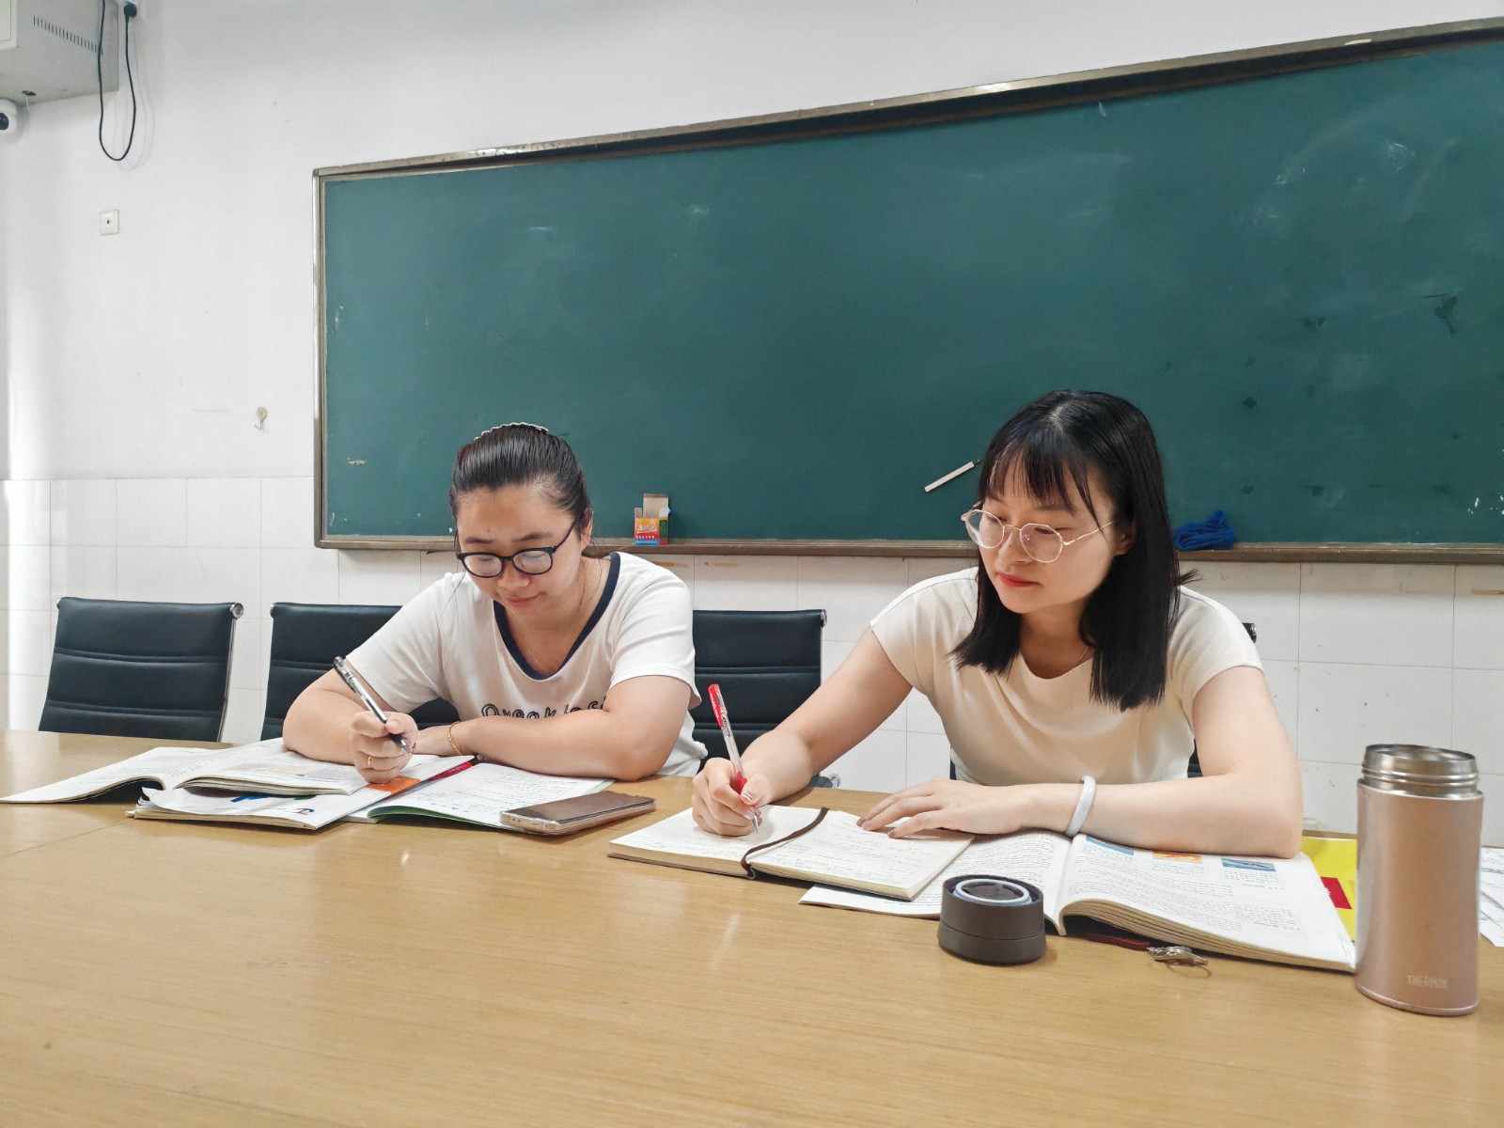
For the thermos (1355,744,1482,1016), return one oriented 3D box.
[{"bbox_3d":[0.422,0.197,0.688,0.068,0.157,0.068,1,1,19],"label":"thermos"}]

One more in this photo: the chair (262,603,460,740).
[{"bbox_3d":[-0.766,0.540,1.807,0.570,0.915,0.600,1,1,11],"label":"chair"}]

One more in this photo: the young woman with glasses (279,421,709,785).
[{"bbox_3d":[-0.278,0.416,1.562,0.520,1.180,0.800,1,1,17],"label":"young woman with glasses"}]

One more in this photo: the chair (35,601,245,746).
[{"bbox_3d":[-1.321,0.531,1.941,0.570,0.915,0.600,1,1,18],"label":"chair"}]

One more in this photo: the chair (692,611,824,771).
[{"bbox_3d":[-0.135,0.547,1.864,0.570,0.915,0.600,1,1,8],"label":"chair"}]

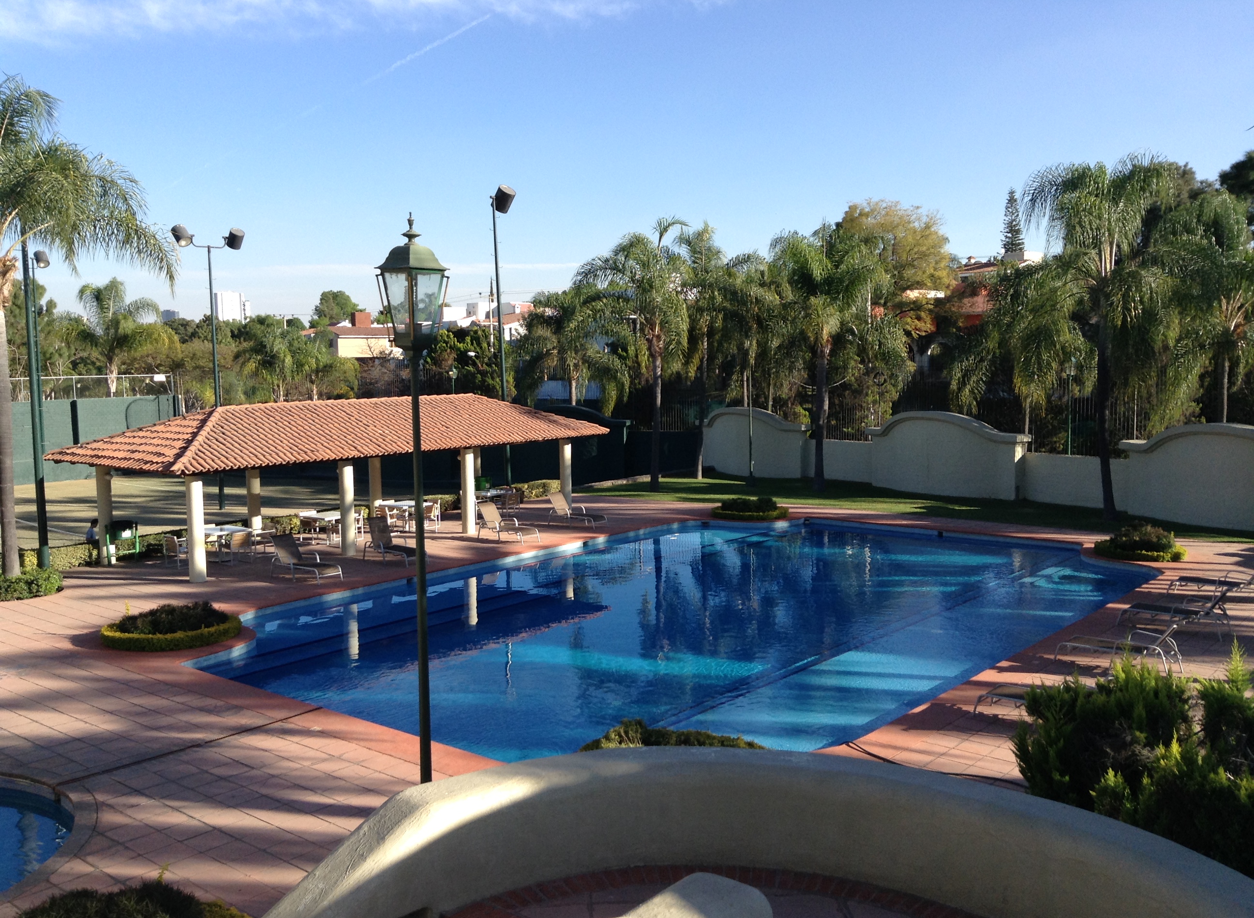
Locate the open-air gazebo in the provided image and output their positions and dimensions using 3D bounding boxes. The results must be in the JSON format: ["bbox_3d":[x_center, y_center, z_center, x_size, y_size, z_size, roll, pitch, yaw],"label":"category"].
[{"bbox_3d":[-7.691,0.260,33.886,6.325,3.932,14.245,4,7,40],"label":"open-air gazebo"}]

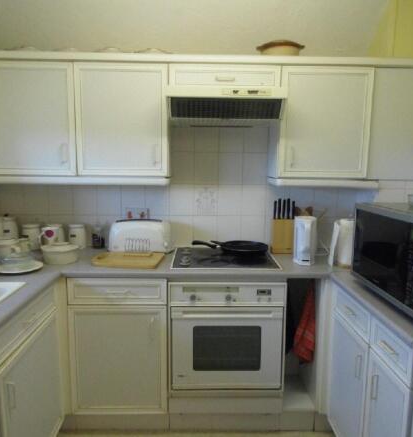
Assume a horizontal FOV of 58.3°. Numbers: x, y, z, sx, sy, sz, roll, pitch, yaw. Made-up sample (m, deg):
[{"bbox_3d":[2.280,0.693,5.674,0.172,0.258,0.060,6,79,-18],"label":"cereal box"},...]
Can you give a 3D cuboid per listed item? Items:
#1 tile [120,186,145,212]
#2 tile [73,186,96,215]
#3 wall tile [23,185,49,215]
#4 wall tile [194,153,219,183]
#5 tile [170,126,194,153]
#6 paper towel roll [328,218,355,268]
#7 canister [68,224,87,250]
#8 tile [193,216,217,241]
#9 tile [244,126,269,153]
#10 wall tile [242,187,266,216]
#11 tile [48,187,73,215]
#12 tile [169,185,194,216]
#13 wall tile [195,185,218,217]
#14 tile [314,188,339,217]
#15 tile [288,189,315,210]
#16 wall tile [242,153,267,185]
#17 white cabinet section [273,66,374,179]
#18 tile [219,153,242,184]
[{"bbox_3d":[-0.465,-0.120,2.350,0.153,0.200,0.010,0,8,-1],"label":"tile"},{"bbox_3d":[-0.766,-0.122,2.329,0.151,0.199,0.010,0,9,-1],"label":"tile"},{"bbox_3d":[-1.078,-0.123,2.356,0.152,0.200,0.010,0,8,-1],"label":"wall tile"},{"bbox_3d":[-0.002,-0.314,2.313,0.151,0.199,0.010,0,9,-1],"label":"wall tile"},{"bbox_3d":[-0.147,-0.505,2.304,0.151,0.190,0.010,1,6,0],"label":"tile"},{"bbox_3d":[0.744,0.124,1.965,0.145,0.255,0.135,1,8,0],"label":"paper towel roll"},{"bbox_3d":[-0.814,0.110,2.334,0.107,0.142,0.107,0,8,-1],"label":"canister"},{"bbox_3d":[-0.006,0.080,2.374,0.151,0.199,0.010,0,9,-1],"label":"tile"},{"bbox_3d":[0.309,-0.513,2.311,0.153,0.200,0.010,0,8,-1],"label":"tile"},{"bbox_3d":[0.304,-0.114,2.364,0.153,0.200,0.010,0,8,-1],"label":"wall tile"},{"bbox_3d":[-0.924,-0.122,2.359,0.152,0.200,0.010,0,8,-1],"label":"tile"},{"bbox_3d":[-0.156,-0.114,2.348,0.151,0.200,0.010,1,6,0],"label":"tile"},{"bbox_3d":[-0.004,-0.117,2.344,0.151,0.199,0.010,0,9,-1],"label":"wall tile"},{"bbox_3d":[0.766,-0.110,2.372,0.153,0.200,0.010,0,8,-1],"label":"tile"},{"bbox_3d":[0.616,-0.107,2.393,0.152,0.195,0.010,0,8,-1],"label":"tile"},{"bbox_3d":[0.308,-0.310,2.330,0.151,0.200,0.010,1,6,0],"label":"wall tile"},{"bbox_3d":[0.645,-0.535,2.172,0.500,0.592,0.312,0,7,-1],"label":"white cabinet section"},{"bbox_3d":[0.156,-0.314,2.354,0.152,0.200,0.010,0,8,-1],"label":"tile"}]

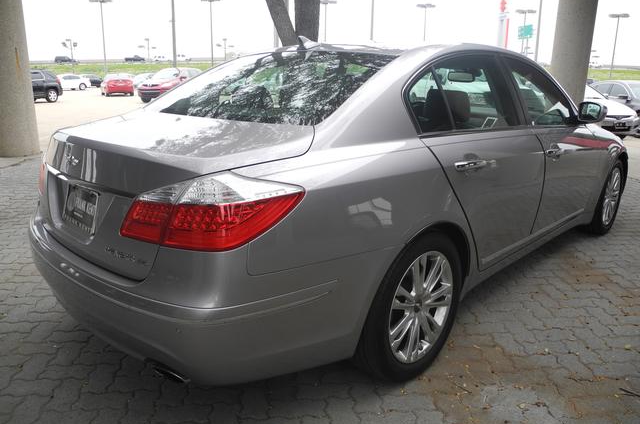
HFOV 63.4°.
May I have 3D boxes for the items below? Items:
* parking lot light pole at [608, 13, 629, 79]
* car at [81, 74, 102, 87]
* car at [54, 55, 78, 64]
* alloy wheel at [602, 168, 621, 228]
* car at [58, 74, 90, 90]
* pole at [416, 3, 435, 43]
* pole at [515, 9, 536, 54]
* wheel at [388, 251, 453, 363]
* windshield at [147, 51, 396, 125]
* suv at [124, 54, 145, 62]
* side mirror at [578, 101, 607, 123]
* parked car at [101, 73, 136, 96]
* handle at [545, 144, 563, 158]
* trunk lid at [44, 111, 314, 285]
[{"bbox_3d":[31.946,-17.055,56.446,2.100,8.424,0.450,4,15,14],"label":"parking lot light pole"},{"bbox_3d":[-26.149,-14.445,57.000,4.600,1.450,1.800,-8,17,-29],"label":"car"},{"bbox_3d":[-63.782,-38.043,130.000,5.100,1.850,2.000,0,15,0],"label":"car"},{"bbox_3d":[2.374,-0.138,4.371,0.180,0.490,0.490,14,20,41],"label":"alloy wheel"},{"bbox_3d":[-22.962,-11.560,46.351,4.600,1.440,1.800,-7,16,-27],"label":"car"},{"bbox_3d":[11.984,-19.113,59.984,2.100,9.430,2.100,3,15,11],"label":"pole"},{"bbox_3d":[21.479,-16.922,55.168,2.100,8.544,0.450,3,15,10],"label":"pole"},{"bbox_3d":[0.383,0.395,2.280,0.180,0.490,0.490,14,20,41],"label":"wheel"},{"bbox_3d":[-0.217,-0.657,2.592,1.170,0.130,0.740,14,44,41],"label":"windshield"},{"bbox_3d":[-49.010,-40.489,137.000,5.400,1.850,2.000,0,15,0],"label":"suv"},{"bbox_3d":[1.746,-0.638,3.330,0.230,0.155,0.170,14,20,41],"label":"side mirror"},{"bbox_3d":[-14.247,-8.891,36.308,1.760,1.460,4.500,-7,16,-27],"label":"parked car"},{"bbox_3d":[1.384,-0.354,3.066,0.060,0.045,0.240,14,20,41],"label":"handle"},{"bbox_3d":[-0.695,-0.130,2.190,1.320,0.510,0.730,14,20,41],"label":"trunk lid"}]

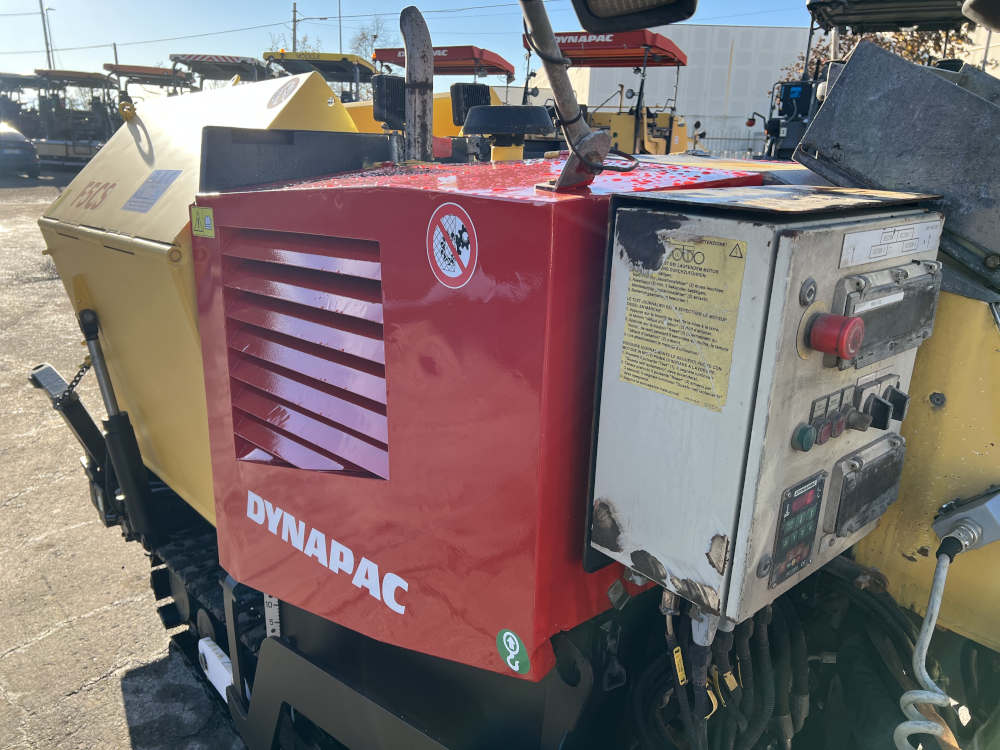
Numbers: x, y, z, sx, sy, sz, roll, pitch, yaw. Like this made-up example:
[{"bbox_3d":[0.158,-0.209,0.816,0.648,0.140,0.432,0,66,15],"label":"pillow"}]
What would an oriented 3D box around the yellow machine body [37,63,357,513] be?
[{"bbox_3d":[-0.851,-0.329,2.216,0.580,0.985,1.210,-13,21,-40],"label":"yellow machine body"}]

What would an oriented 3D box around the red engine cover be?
[{"bbox_3d":[-0.124,0.051,1.374,0.440,0.840,1.005,-13,21,-40],"label":"red engine cover"}]

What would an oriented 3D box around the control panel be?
[{"bbox_3d":[0.314,0.009,0.883,0.350,0.425,0.221,-12,20,-38],"label":"control panel"}]

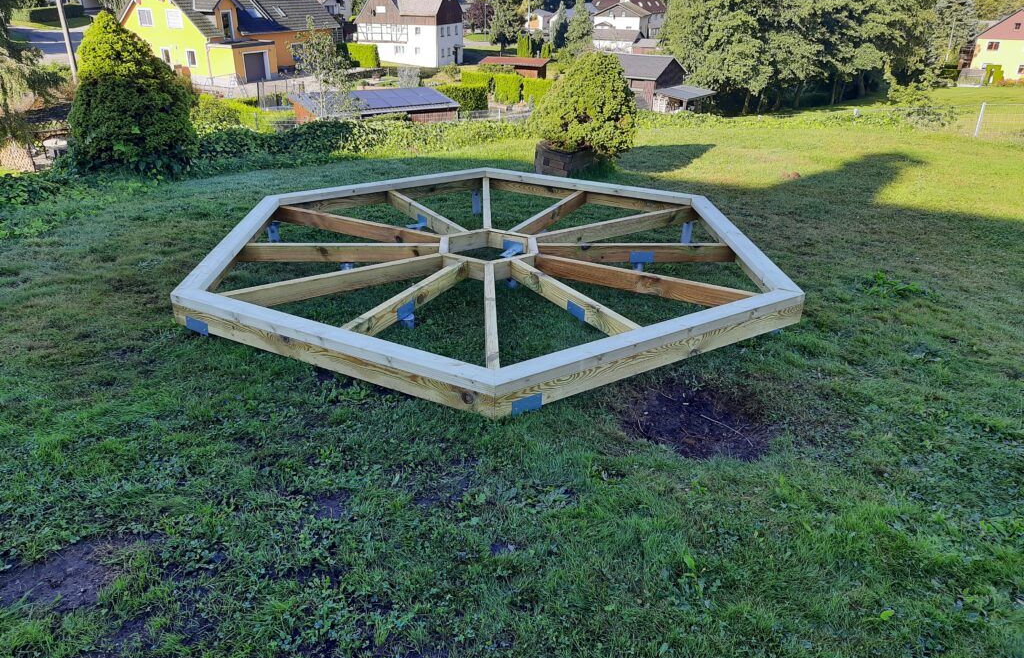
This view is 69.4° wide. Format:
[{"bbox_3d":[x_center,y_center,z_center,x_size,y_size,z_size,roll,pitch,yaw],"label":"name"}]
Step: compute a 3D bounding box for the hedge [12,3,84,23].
[{"bbox_3d":[-54.297,-36.888,87.109,2.200,1.300,8.000,14,28,25],"label":"hedge"}]

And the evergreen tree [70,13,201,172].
[{"bbox_3d":[-4.452,-2.707,8.434,1.380,1.740,1.380,1,25,0],"label":"evergreen tree"}]

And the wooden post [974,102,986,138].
[{"bbox_3d":[8.245,-3.701,12.991,0.050,0.640,0.050,1,25,0],"label":"wooden post"}]

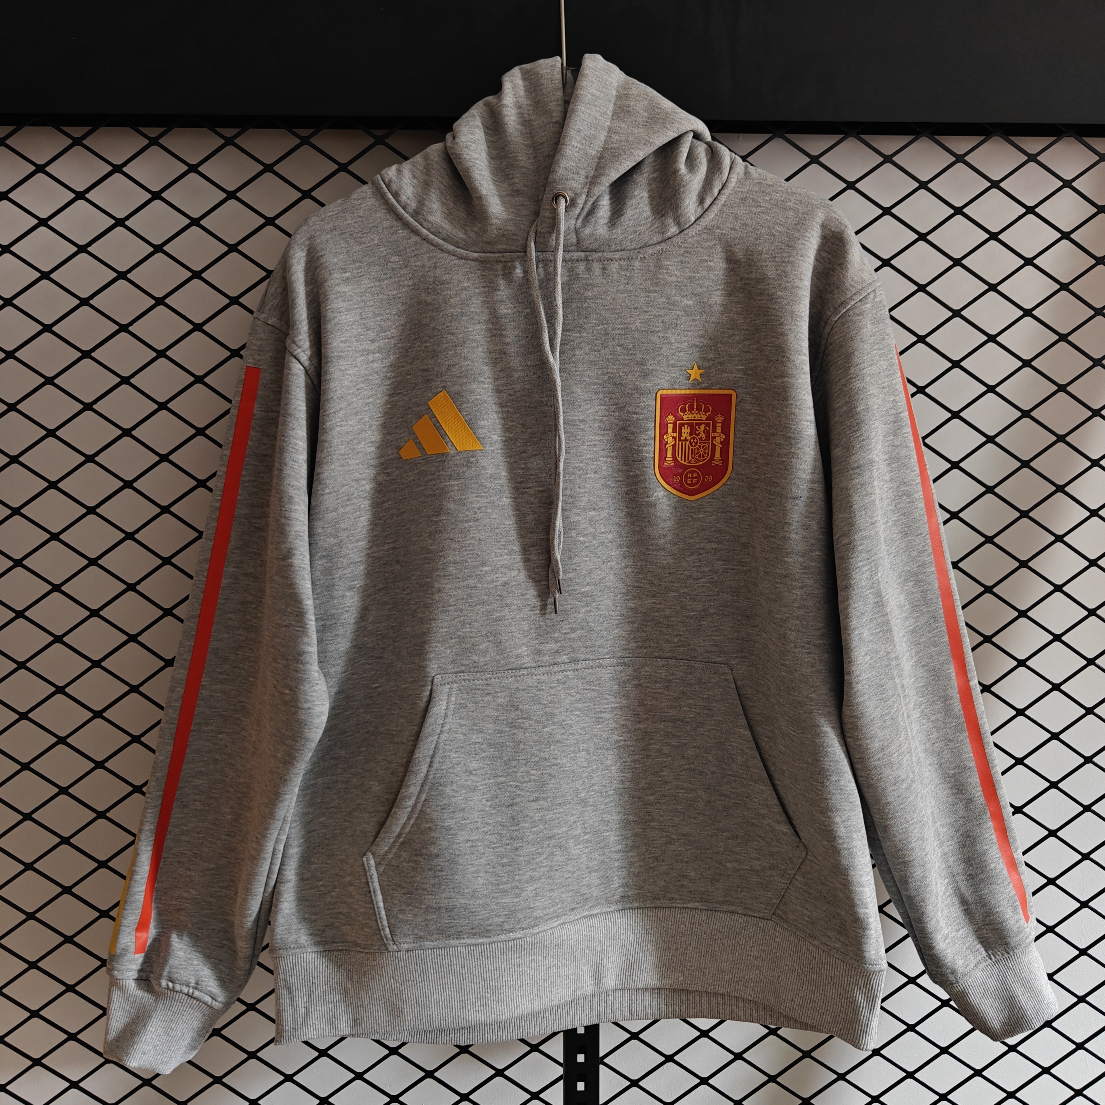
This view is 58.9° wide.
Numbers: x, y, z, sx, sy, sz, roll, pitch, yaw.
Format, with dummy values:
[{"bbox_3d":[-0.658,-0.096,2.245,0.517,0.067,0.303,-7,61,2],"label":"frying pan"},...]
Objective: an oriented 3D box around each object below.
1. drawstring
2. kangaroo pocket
[{"bbox_3d":[-0.004,-0.117,0.765,0.033,0.327,0.025,0,3,-2],"label":"drawstring"},{"bbox_3d":[0.027,0.200,0.785,0.352,0.230,0.045,0,3,-2],"label":"kangaroo pocket"}]

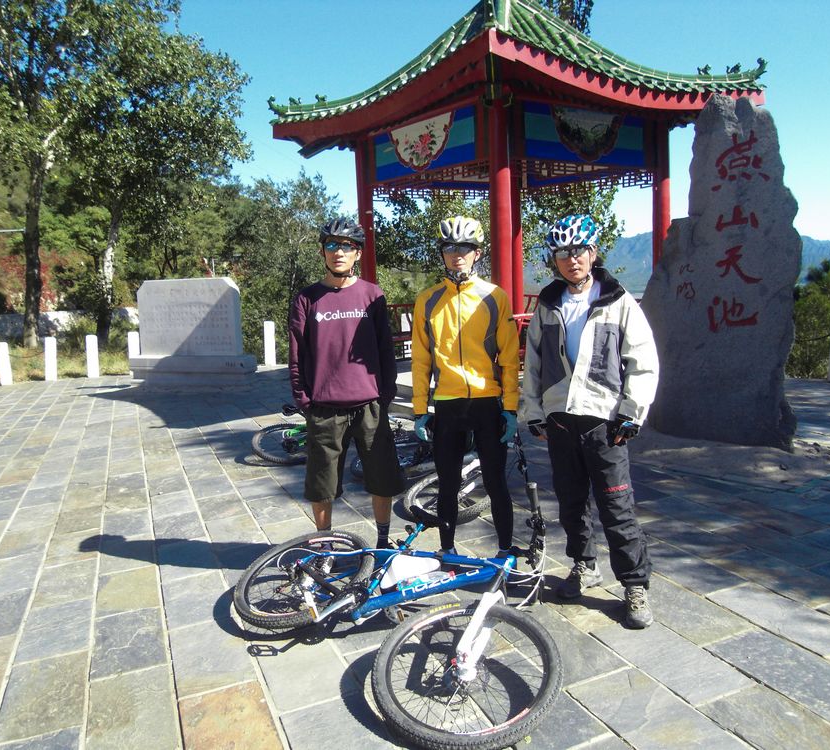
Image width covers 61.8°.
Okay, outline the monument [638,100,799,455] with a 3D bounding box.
[{"bbox_3d":[2.640,-0.880,6.030,1.150,2.850,0.500,3,9,38],"label":"monument"}]

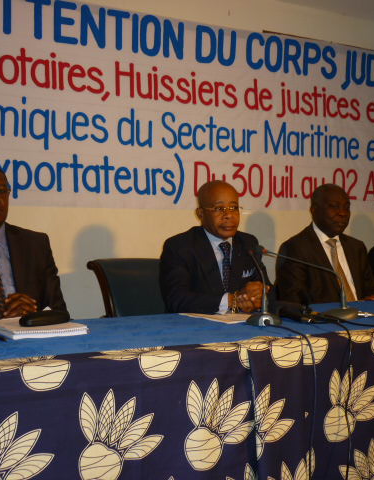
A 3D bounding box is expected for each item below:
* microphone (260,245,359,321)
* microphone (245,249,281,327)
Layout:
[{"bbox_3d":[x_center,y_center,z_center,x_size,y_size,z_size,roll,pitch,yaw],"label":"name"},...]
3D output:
[{"bbox_3d":[0.469,0.155,2.370,0.410,0.270,0.120,0,0,32],"label":"microphone"},{"bbox_3d":[0.253,0.166,2.245,0.120,0.260,0.320,0,0,-10],"label":"microphone"}]

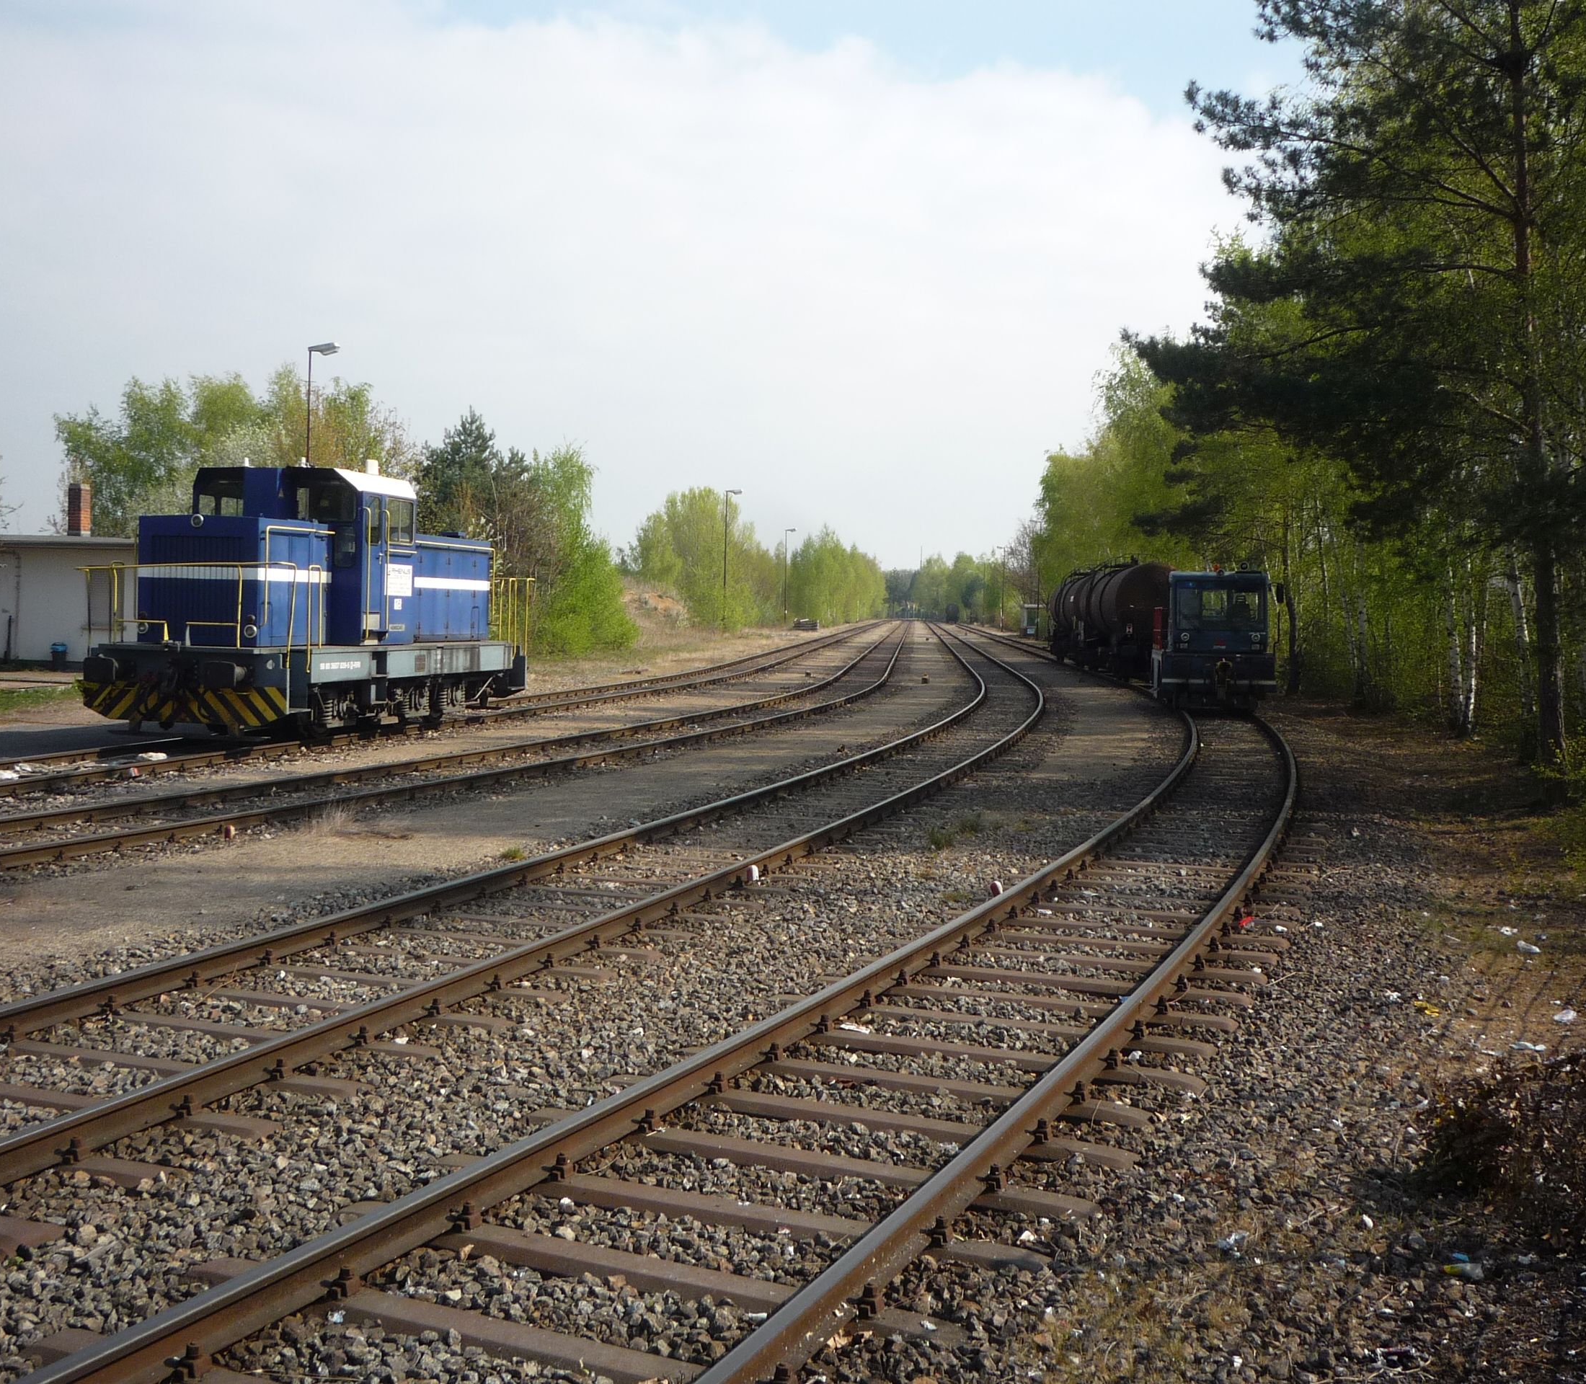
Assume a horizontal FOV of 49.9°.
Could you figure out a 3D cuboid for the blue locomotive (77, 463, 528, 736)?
[{"bbox_3d":[-7.021,-1.396,26.521,2.950,3.970,9.700,2,3,13],"label":"blue locomotive"}]

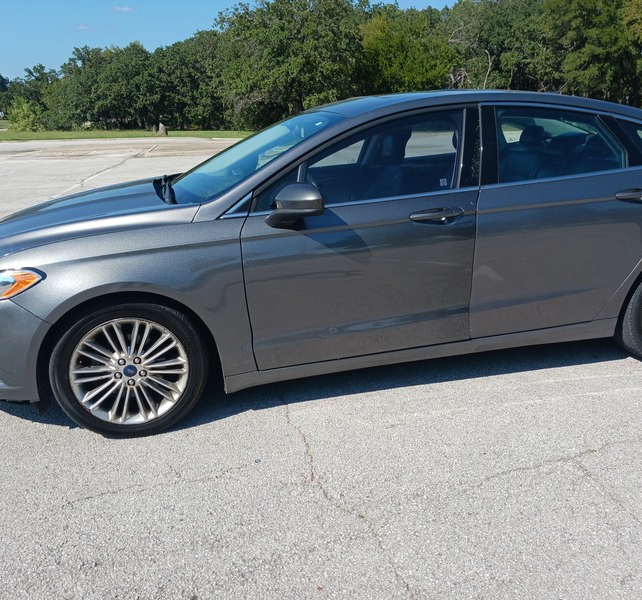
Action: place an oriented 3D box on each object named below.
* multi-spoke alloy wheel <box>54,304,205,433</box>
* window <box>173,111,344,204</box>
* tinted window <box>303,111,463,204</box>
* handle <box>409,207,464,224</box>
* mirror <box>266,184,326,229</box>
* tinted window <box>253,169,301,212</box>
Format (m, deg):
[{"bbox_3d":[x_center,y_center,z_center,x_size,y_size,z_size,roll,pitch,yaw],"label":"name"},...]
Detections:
[{"bbox_3d":[-0.855,0.273,2.815,0.668,0.668,0.235,-4,16,-9],"label":"multi-spoke alloy wheel"},{"bbox_3d":[-0.451,-0.810,3.449,1.013,0.160,1.400,-28,20,-5],"label":"window"},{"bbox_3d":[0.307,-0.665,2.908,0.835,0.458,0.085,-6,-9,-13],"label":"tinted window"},{"bbox_3d":[0.523,-0.387,2.825,0.250,0.055,0.060,-9,17,-11],"label":"handle"},{"bbox_3d":[-0.109,-0.394,2.621,0.220,0.190,0.230,-6,17,-13],"label":"mirror"},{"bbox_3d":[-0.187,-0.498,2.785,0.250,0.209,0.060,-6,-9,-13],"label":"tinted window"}]

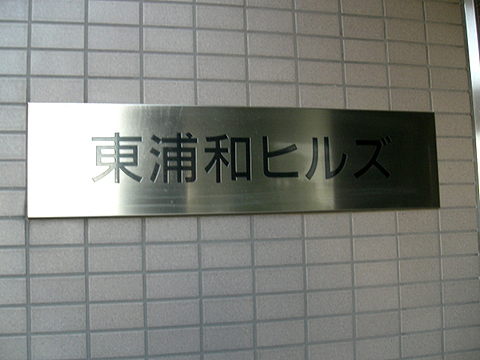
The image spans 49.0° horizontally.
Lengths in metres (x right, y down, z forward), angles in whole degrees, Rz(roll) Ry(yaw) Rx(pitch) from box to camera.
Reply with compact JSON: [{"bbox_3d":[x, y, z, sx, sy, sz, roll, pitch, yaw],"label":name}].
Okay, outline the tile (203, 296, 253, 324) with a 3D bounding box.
[{"bbox_3d":[-0.024,0.236,0.966,0.095,0.045,0.010,-1,-5,-14],"label":"tile"}]

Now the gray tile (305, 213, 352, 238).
[{"bbox_3d":[0.169,0.086,1.024,0.095,0.045,0.009,-1,-5,-13],"label":"gray tile"}]

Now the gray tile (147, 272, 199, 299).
[{"bbox_3d":[-0.123,0.188,0.946,0.095,0.045,0.010,-1,-5,-14],"label":"gray tile"}]

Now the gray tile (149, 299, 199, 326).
[{"bbox_3d":[-0.120,0.237,0.944,0.095,0.045,0.009,-1,-5,-13],"label":"gray tile"}]

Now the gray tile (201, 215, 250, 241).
[{"bbox_3d":[-0.027,0.088,0.975,0.095,0.045,0.009,-1,-5,-13],"label":"gray tile"}]

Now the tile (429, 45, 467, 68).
[{"bbox_3d":[0.439,-0.261,1.119,0.095,0.045,0.009,-1,-5,-13],"label":"tile"}]

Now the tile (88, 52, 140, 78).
[{"bbox_3d":[-0.229,-0.209,0.957,0.095,0.045,0.008,0,-5,-13],"label":"tile"}]

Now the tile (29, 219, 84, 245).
[{"bbox_3d":[-0.316,0.089,0.908,0.095,0.045,0.009,-1,-5,-13],"label":"tile"}]

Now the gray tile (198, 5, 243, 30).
[{"bbox_3d":[-0.038,-0.309,1.008,0.095,0.045,0.009,-1,-5,-13],"label":"gray tile"}]

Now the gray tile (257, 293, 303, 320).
[{"bbox_3d":[0.075,0.237,0.990,0.095,0.045,0.009,-1,-5,-13],"label":"gray tile"}]

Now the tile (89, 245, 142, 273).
[{"bbox_3d":[-0.220,0.139,0.929,0.095,0.045,0.008,0,-5,-13],"label":"tile"}]

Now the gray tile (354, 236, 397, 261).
[{"bbox_3d":[0.268,0.135,1.043,0.095,0.045,0.008,0,-5,-13],"label":"gray tile"}]

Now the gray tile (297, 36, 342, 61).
[{"bbox_3d":[0.157,-0.262,1.054,0.095,0.045,0.008,0,-5,-13],"label":"gray tile"}]

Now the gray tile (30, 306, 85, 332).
[{"bbox_3d":[-0.311,0.236,0.899,0.095,0.045,0.008,0,-5,-13],"label":"gray tile"}]

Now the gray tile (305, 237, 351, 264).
[{"bbox_3d":[0.172,0.136,1.020,0.095,0.045,0.008,0,-5,-13],"label":"gray tile"}]

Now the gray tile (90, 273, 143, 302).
[{"bbox_3d":[-0.218,0.188,0.923,0.095,0.045,0.009,-1,-5,-13],"label":"gray tile"}]

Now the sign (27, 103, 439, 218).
[{"bbox_3d":[0.024,-0.039,0.991,0.800,0.200,0.013,0,-5,-13],"label":"sign"}]

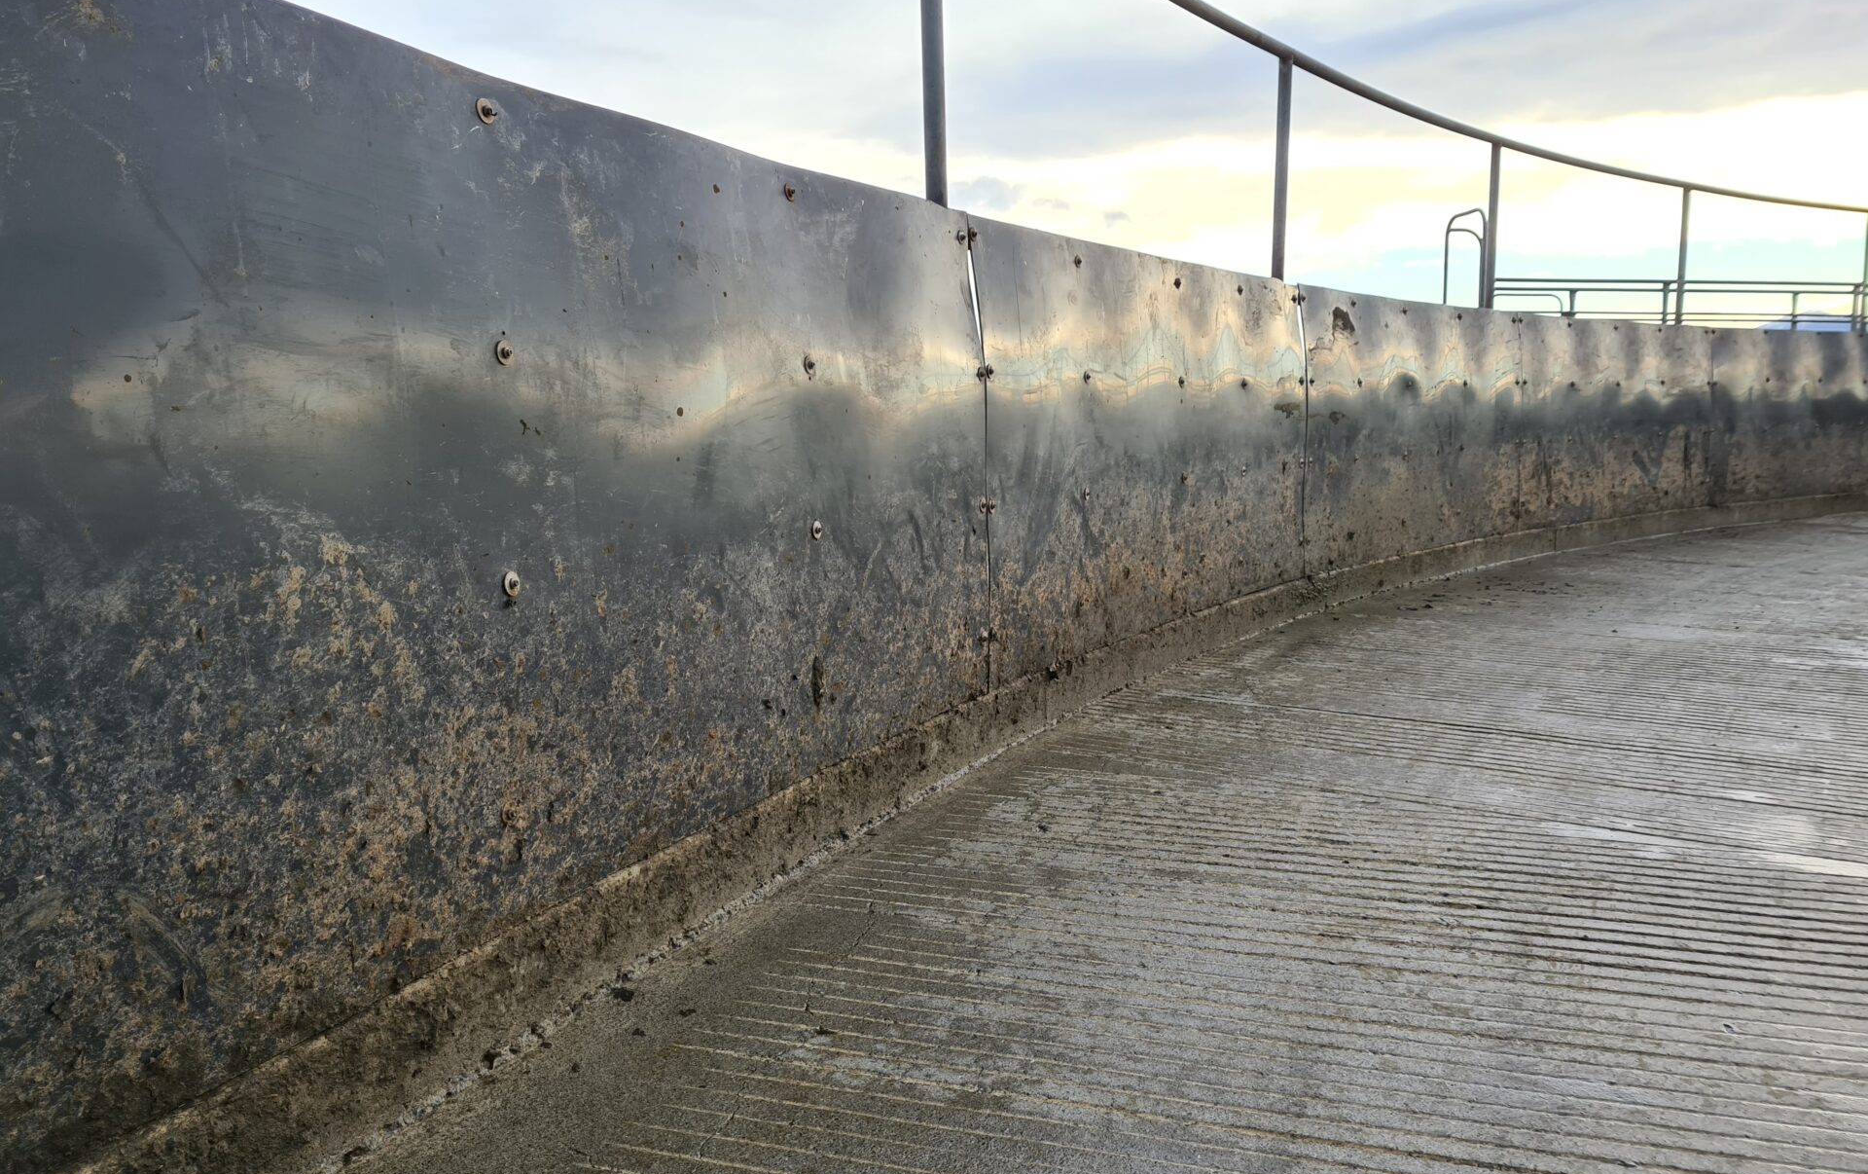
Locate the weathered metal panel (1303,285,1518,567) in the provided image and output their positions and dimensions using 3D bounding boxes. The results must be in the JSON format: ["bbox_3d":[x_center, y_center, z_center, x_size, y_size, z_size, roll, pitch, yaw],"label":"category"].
[{"bbox_3d":[2.239,-0.724,6.432,0.063,1.143,2.508,2,7,41],"label":"weathered metal panel"}]

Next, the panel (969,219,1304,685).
[{"bbox_3d":[0.756,-0.455,4.438,0.063,1.143,2.508,1,7,32],"label":"panel"}]

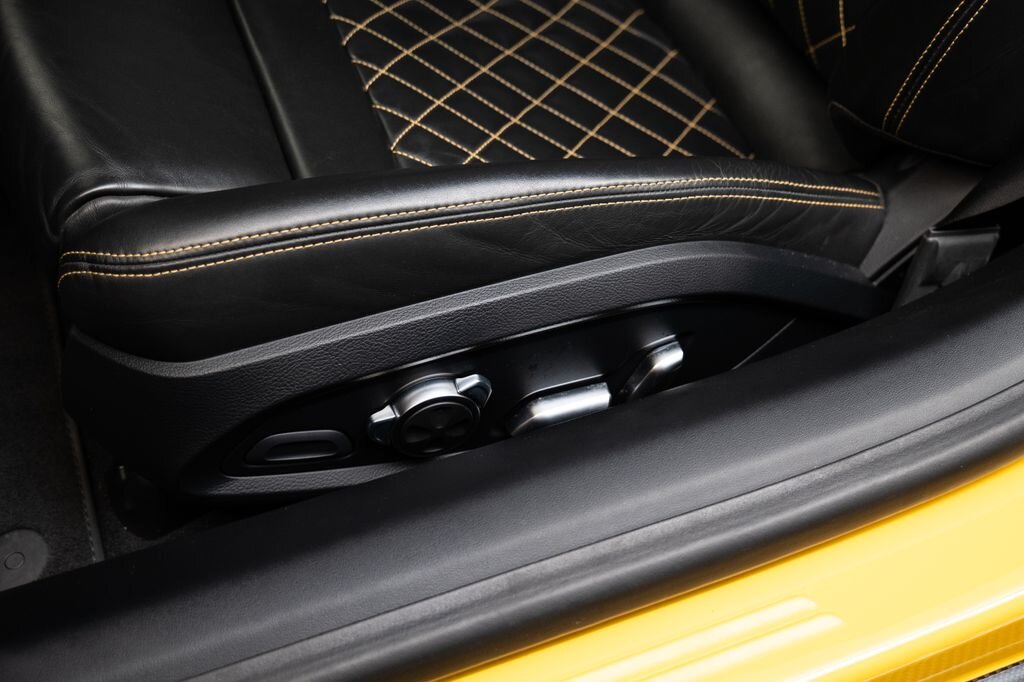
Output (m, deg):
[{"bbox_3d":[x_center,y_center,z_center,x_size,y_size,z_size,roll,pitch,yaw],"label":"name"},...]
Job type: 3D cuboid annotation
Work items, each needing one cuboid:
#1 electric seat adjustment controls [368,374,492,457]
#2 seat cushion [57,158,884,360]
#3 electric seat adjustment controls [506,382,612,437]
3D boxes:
[{"bbox_3d":[-0.049,0.043,0.683,0.069,0.051,0.021,-14,50,-14],"label":"electric seat adjustment controls"},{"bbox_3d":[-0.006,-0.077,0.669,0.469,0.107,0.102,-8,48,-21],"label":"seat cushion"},{"bbox_3d":[0.028,0.042,0.689,0.058,0.021,0.020,-14,50,-14],"label":"electric seat adjustment controls"}]

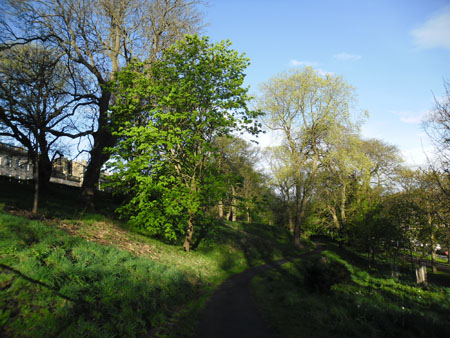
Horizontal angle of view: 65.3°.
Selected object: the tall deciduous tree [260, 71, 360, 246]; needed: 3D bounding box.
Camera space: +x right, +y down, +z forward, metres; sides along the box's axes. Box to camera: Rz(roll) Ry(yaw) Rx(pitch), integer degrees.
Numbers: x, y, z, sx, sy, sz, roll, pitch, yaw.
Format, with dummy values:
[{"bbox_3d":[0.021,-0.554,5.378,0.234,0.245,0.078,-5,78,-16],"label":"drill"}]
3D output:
[{"bbox_3d":[7.340,-1.090,30.500,8.800,15.700,8.300,0,-5,0],"label":"tall deciduous tree"}]

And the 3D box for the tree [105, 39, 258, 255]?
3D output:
[{"bbox_3d":[-2.080,-1.360,18.000,7.600,11.100,7.000,0,-5,0],"label":"tree"}]

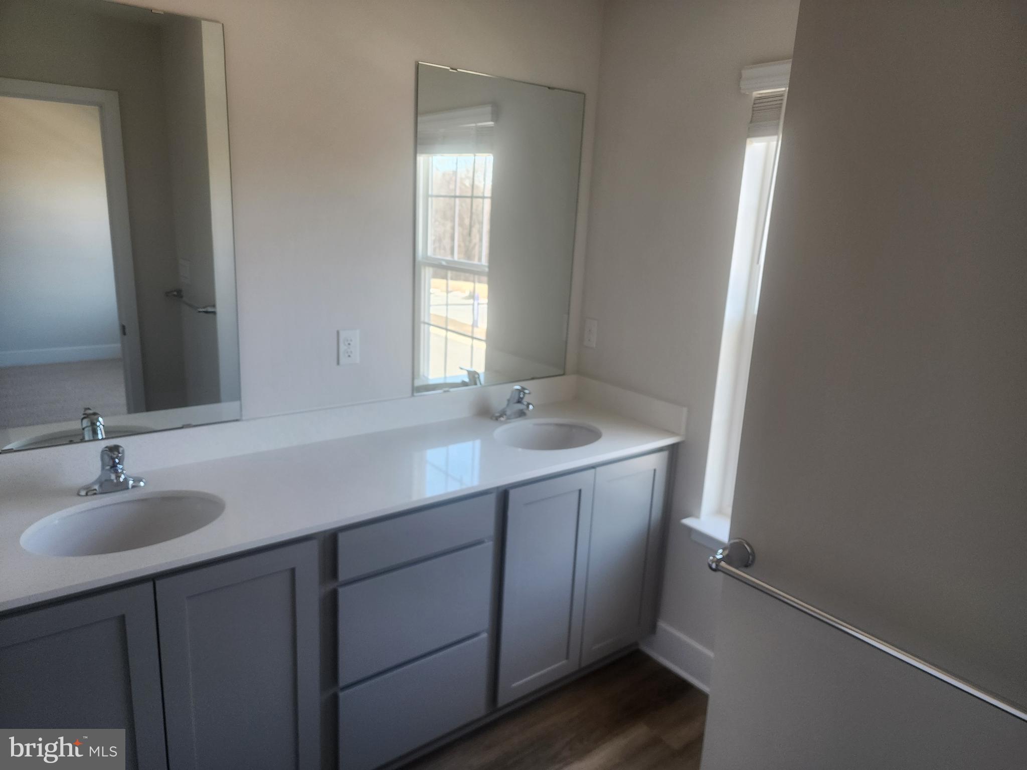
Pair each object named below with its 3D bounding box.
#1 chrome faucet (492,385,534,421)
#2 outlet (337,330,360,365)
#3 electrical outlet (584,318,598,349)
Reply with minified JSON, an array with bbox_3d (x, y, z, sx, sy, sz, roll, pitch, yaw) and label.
[{"bbox_3d":[0.025,0.071,2.494,0.158,0.124,0.140,-8,18,-37],"label":"chrome faucet"},{"bbox_3d":[-0.520,-0.120,2.169,0.071,0.115,0.008,-8,18,-37],"label":"outlet"},{"bbox_3d":[0.309,-0.208,2.727,0.008,0.115,0.071,-8,18,-37],"label":"electrical outlet"}]

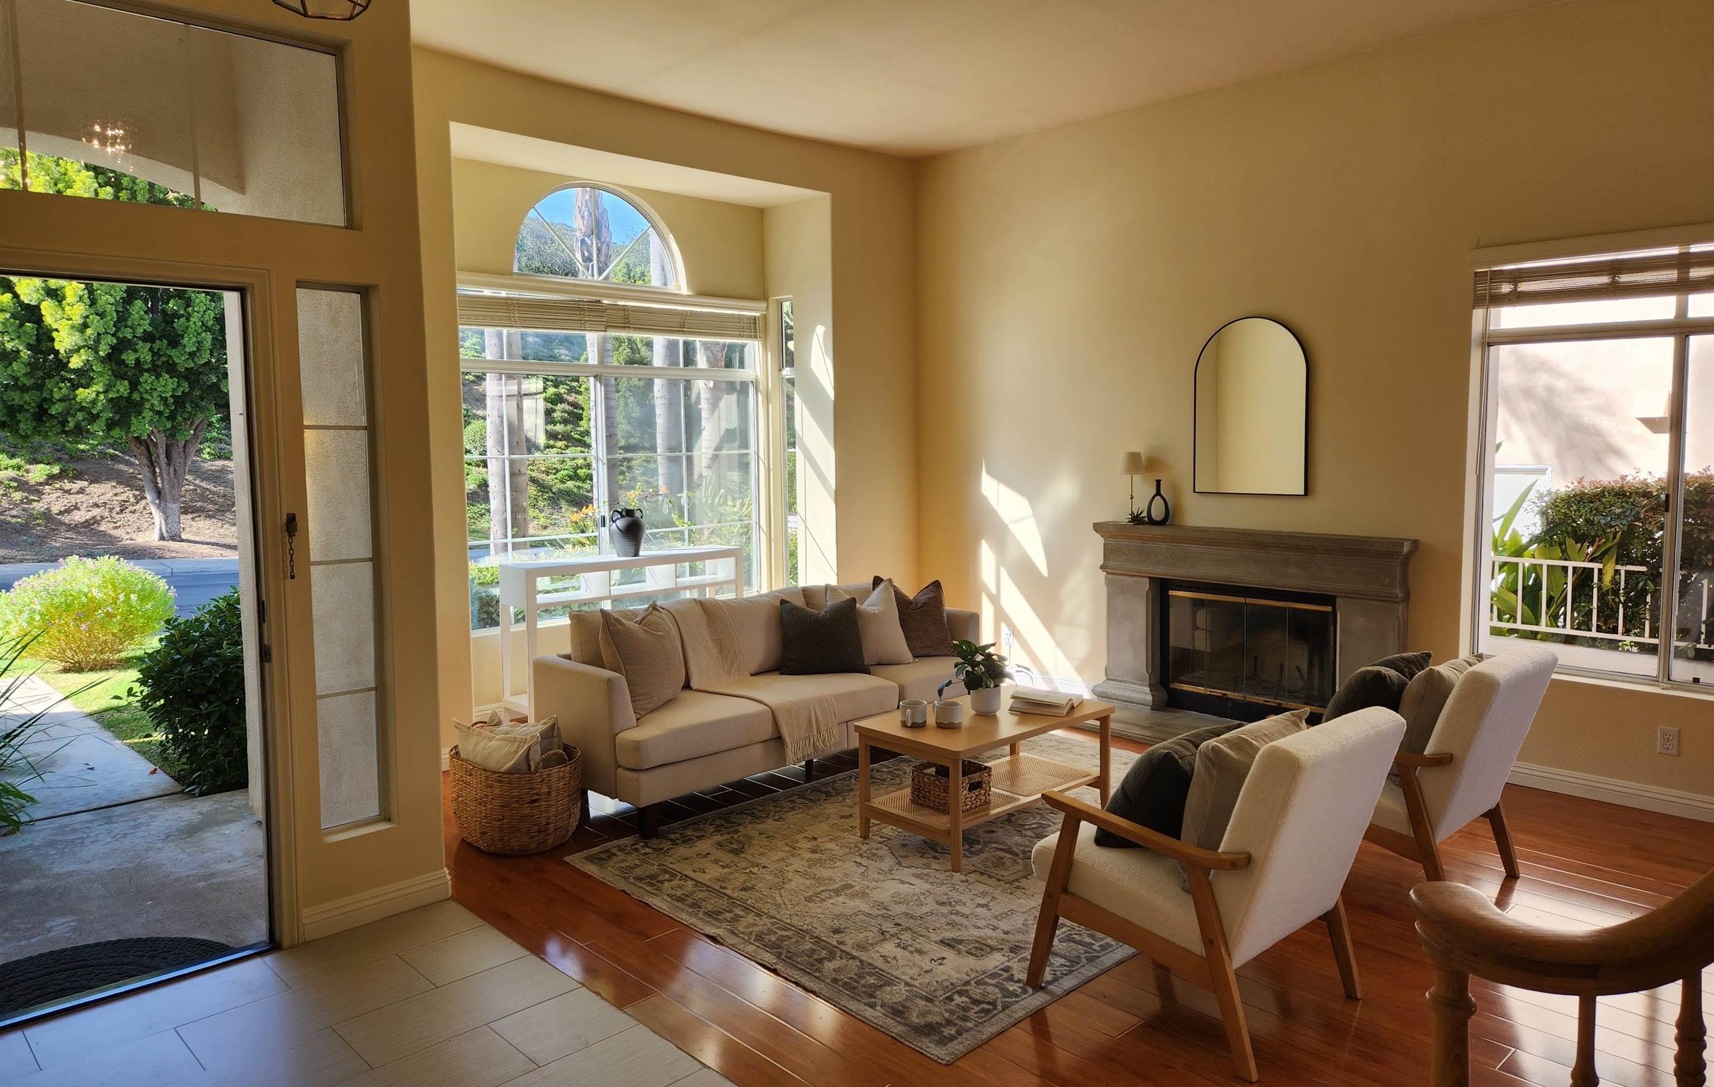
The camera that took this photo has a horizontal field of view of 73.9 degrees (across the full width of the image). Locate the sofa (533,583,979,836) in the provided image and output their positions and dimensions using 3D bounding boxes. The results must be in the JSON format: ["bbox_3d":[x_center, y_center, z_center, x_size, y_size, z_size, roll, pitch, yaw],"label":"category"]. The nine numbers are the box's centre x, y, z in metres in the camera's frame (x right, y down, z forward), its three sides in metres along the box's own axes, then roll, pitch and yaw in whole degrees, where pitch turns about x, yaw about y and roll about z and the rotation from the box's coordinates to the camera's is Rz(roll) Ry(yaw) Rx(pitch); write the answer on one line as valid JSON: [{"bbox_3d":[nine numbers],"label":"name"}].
[{"bbox_3d":[-0.353,0.663,5.610,2.270,0.820,0.840,-6,8,-44],"label":"sofa"}]

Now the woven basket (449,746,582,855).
[{"bbox_3d":[-1.350,0.995,4.537,0.510,0.360,0.510,0,6,0],"label":"woven basket"}]

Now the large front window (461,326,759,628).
[{"bbox_3d":[-1.439,-0.473,6.779,2.240,1.770,0.100,-6,8,-44],"label":"large front window"}]

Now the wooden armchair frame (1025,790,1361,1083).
[{"bbox_3d":[0.961,0.991,3.242,0.630,0.590,0.730,-6,8,-44],"label":"wooden armchair frame"}]

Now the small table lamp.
[{"bbox_3d":[1.552,-0.310,6.435,0.150,0.412,0.150,-6,8,-44],"label":"small table lamp"}]

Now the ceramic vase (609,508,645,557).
[{"bbox_3d":[-1.339,-0.068,6.661,0.210,0.280,0.210,0,6,0],"label":"ceramic vase"}]

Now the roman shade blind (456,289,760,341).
[{"bbox_3d":[-1.420,-1.312,6.653,2.220,0.195,0.080,-6,8,-44],"label":"roman shade blind"}]

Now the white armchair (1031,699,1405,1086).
[{"bbox_3d":[0.990,0.877,3.217,0.635,0.840,0.840,-6,8,-41],"label":"white armchair"}]

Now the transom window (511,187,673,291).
[{"bbox_3d":[-1.512,-1.803,6.670,1.150,0.570,0.120,-6,8,-44],"label":"transom window"}]

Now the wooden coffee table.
[{"bbox_3d":[0.535,0.928,4.680,0.975,0.457,0.570,-6,8,-43],"label":"wooden coffee table"}]

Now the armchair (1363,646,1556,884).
[{"bbox_3d":[1.933,0.782,4.069,0.635,0.840,0.840,-6,8,-41],"label":"armchair"}]

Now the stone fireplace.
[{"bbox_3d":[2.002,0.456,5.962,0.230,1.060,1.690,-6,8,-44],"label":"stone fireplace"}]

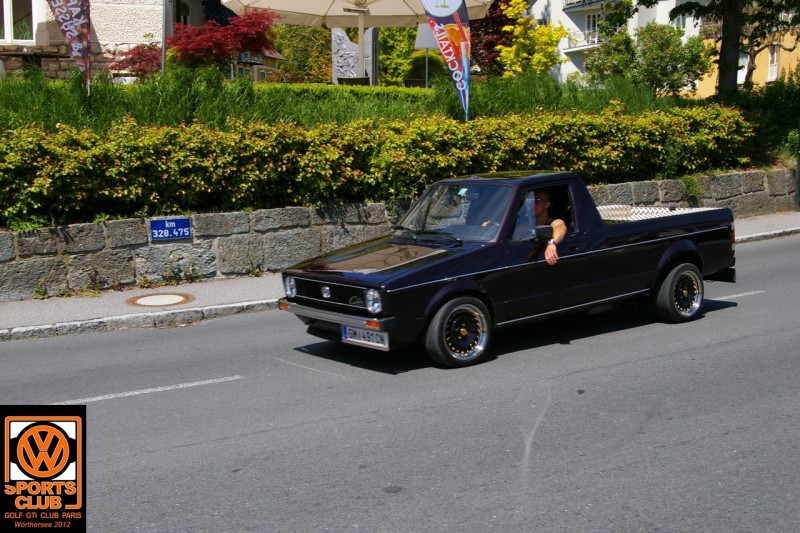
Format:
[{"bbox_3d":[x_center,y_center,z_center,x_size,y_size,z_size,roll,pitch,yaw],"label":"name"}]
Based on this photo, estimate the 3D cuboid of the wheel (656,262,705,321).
[{"bbox_3d":[2.564,0.225,8.537,0.540,0.540,0.190,-7,8,-36],"label":"wheel"}]

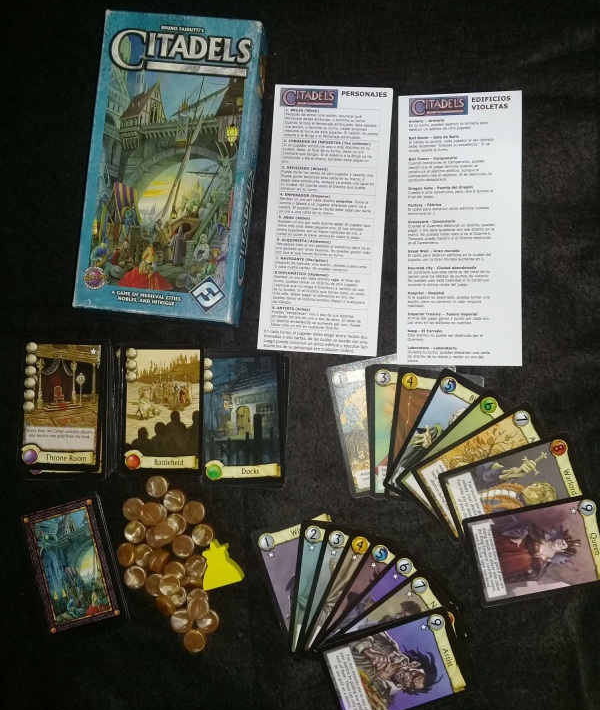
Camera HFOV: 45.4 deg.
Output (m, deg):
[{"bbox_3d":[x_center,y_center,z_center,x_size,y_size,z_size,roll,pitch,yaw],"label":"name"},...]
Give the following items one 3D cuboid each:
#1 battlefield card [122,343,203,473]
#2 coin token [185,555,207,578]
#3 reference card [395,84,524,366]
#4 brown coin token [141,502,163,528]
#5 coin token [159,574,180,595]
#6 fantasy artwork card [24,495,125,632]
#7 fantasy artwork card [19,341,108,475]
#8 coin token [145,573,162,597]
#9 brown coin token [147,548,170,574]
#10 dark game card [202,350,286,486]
[{"bbox_3d":[-0.097,0.038,0.503,0.058,0.001,0.088,0,86,7],"label":"battlefield card"},{"bbox_3d":[-0.072,0.146,0.496,0.015,0.005,0.015,0,88,3],"label":"coin token"},{"bbox_3d":[0.111,-0.088,0.498,0.085,0.001,0.190,0,88,3],"label":"reference card"},{"bbox_3d":[-0.104,0.111,0.499,0.015,0.005,0.015,0,86,7],"label":"brown coin token"},{"bbox_3d":[-0.090,0.158,0.494,0.015,0.005,0.015,0,88,3],"label":"coin token"},{"bbox_3d":[-0.156,0.145,0.490,0.058,0.001,0.088,-17,84,5],"label":"fantasy artwork card"},{"bbox_3d":[-0.168,0.036,0.508,0.058,0.001,0.088,1,86,7],"label":"fantasy artwork card"},{"bbox_3d":[-0.098,0.157,0.490,0.015,0.006,0.015,0,87,4],"label":"coin token"},{"bbox_3d":[-0.096,0.139,0.486,0.006,0.015,0.015,23,121,45],"label":"brown coin token"},{"bbox_3d":[-0.039,0.044,0.501,0.059,0.002,0.093,0,88,3],"label":"dark game card"}]

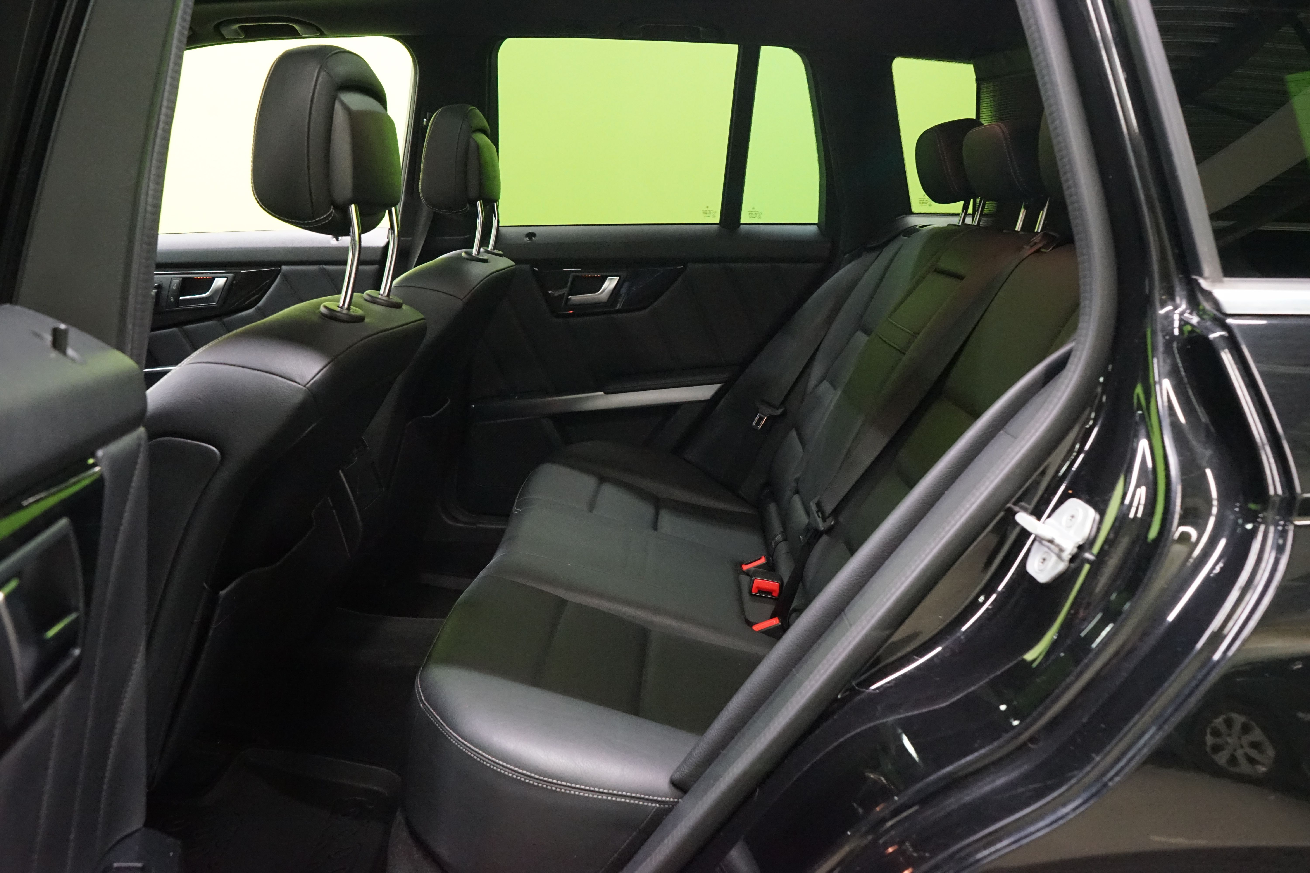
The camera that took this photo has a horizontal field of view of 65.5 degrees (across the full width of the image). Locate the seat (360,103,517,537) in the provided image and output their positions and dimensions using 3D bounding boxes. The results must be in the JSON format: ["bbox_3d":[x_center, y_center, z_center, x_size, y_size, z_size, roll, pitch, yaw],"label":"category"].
[{"bbox_3d":[-0.692,-0.168,1.998,0.810,0.970,0.540,0,13,2],"label":"seat"}]

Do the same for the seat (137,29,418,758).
[{"bbox_3d":[-0.714,0.019,1.280,0.810,0.970,0.540,0,13,2],"label":"seat"}]

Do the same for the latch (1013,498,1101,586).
[{"bbox_3d":[0.329,0.085,0.833,0.040,0.065,0.038,31,7,-31],"label":"latch"}]

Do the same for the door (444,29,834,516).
[{"bbox_3d":[0.000,-0.346,2.355,0.940,1.100,0.220,0,13,2],"label":"door"}]

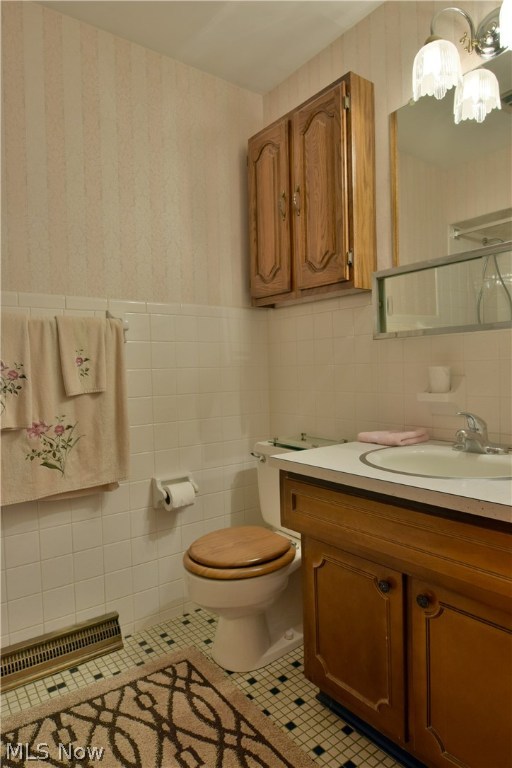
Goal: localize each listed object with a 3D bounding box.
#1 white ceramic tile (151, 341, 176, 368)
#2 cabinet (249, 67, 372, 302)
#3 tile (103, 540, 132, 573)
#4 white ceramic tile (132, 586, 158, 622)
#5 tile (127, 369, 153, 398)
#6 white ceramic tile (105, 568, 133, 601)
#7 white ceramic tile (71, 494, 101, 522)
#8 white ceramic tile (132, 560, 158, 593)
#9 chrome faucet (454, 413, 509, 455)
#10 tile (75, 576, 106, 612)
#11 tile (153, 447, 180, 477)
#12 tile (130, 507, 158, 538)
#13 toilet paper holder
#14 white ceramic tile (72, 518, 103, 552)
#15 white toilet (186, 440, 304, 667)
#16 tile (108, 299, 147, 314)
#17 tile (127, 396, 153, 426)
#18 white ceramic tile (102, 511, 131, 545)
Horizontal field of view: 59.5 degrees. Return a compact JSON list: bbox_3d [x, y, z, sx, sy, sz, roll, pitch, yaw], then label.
[{"bbox_3d":[-0.382,-0.120,1.851,0.108,0.109,0.010,-3,2,-36],"label":"white ceramic tile"},{"bbox_3d":[0.197,-0.718,1.823,0.147,0.744,0.587,-3,3,-38],"label":"cabinet"},{"bbox_3d":[-0.527,0.653,1.708,0.107,0.107,0.009,-3,2,-37],"label":"tile"},{"bbox_3d":[-0.438,0.882,1.797,0.108,0.108,0.010,-3,1,-36],"label":"white ceramic tile"},{"bbox_3d":[-0.468,-0.004,1.790,0.108,0.109,0.010,-3,2,-36],"label":"tile"},{"bbox_3d":[-0.529,0.775,1.731,0.108,0.108,0.010,-3,1,-36],"label":"white ceramic tile"},{"bbox_3d":[-0.619,0.441,1.638,0.107,0.107,0.009,-3,2,-37],"label":"white ceramic tile"},{"bbox_3d":[-0.441,0.772,1.795,0.108,0.108,0.010,-3,1,-36],"label":"white ceramic tile"},{"bbox_3d":[0.597,0.135,1.231,0.165,0.118,0.152,-3,1,-39],"label":"chrome faucet"},{"bbox_3d":[-0.617,0.772,1.664,0.108,0.108,0.010,-3,3,-38],"label":"tile"},{"bbox_3d":[-0.365,0.322,1.832,0.107,0.107,0.009,-3,2,-37],"label":"tile"},{"bbox_3d":[-0.453,0.553,1.807,0.108,0.109,0.010,-3,2,-36],"label":"tile"},{"bbox_3d":[-0.324,0.444,1.837,0.160,0.120,0.098,-3,2,-36],"label":"toilet paper holder"},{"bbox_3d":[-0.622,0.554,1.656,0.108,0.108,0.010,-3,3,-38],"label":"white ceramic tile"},{"bbox_3d":[0.040,0.601,1.645,0.654,0.706,0.473,-3,2,-37],"label":"white toilet"},{"bbox_3d":[-0.504,-0.299,1.760,0.152,0.050,0.010,-3,2,-36],"label":"tile"},{"bbox_3d":[-0.457,0.110,1.762,0.107,0.107,0.009,-3,2,-37],"label":"tile"},{"bbox_3d":[-0.530,0.545,1.706,0.107,0.107,0.009,-3,2,-37],"label":"white ceramic tile"}]

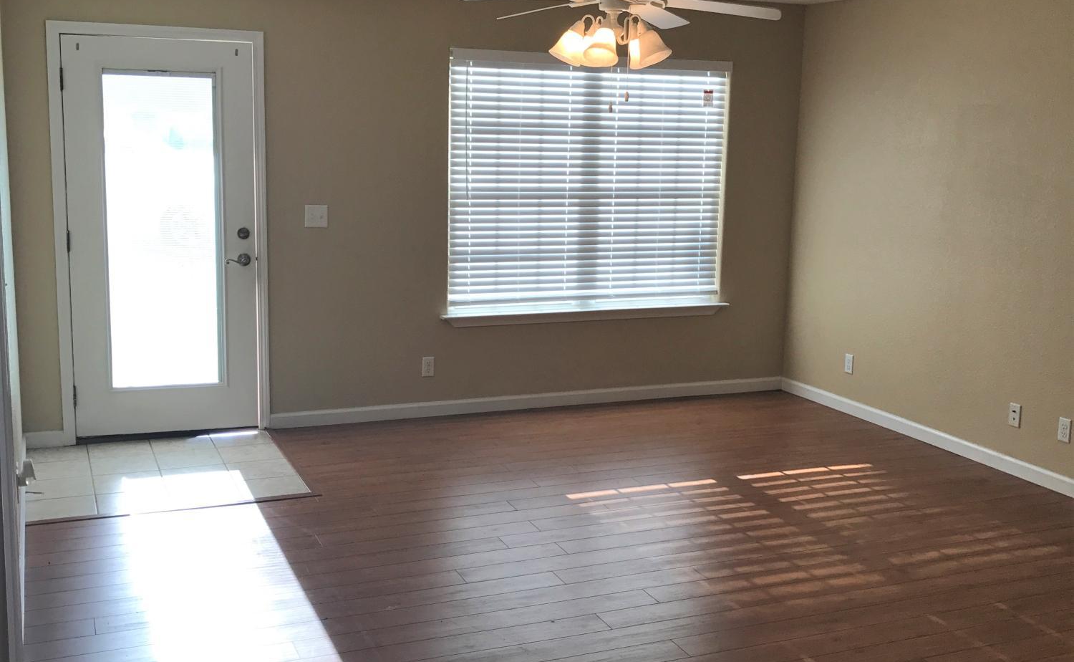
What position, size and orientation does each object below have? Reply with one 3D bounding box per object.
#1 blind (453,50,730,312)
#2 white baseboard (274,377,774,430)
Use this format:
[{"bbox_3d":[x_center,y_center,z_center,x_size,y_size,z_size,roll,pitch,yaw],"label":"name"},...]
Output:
[{"bbox_3d":[0.339,-0.875,6.861,1.810,1.450,0.075,-3,11,-23],"label":"blind"},{"bbox_3d":[0.081,0.419,6.979,3.340,0.085,0.016,-3,11,-23],"label":"white baseboard"}]

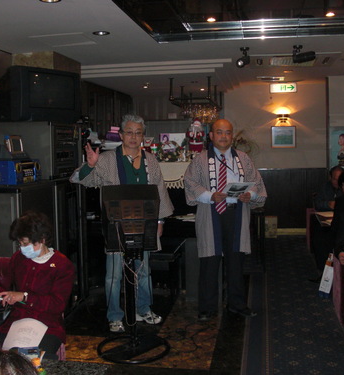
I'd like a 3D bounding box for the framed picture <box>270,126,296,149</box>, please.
[{"bbox_3d":[1.733,-0.775,8.059,0.390,0.345,0.030,0,5,10],"label":"framed picture"}]

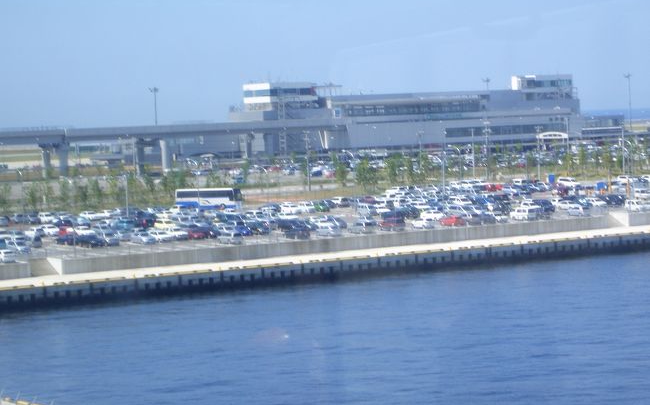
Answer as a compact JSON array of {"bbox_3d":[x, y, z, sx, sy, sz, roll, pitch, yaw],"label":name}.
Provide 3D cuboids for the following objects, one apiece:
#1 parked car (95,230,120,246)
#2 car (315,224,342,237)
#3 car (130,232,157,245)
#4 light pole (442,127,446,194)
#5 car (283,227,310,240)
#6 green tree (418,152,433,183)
[{"bbox_3d":[-27.760,4.650,244.250,1.690,1.500,4.400,-3,3,-28],"label":"parked car"},{"bbox_3d":[0.480,3.643,246.078,1.670,1.480,3.950,-4,3,-33],"label":"car"},{"bbox_3d":[-23.156,4.648,244.568,1.680,1.430,4.250,-4,3,-33],"label":"car"},{"bbox_3d":[22.240,-7.420,355.920,0.800,12.200,0.600,-2,3,0],"label":"light pole"},{"bbox_3d":[-3.570,3.850,245.310,1.690,1.500,4.300,-3,3,-28],"label":"car"},{"bbox_3d":[22.660,-8.190,431.880,3.100,6.700,3.100,-2,3,0],"label":"green tree"}]

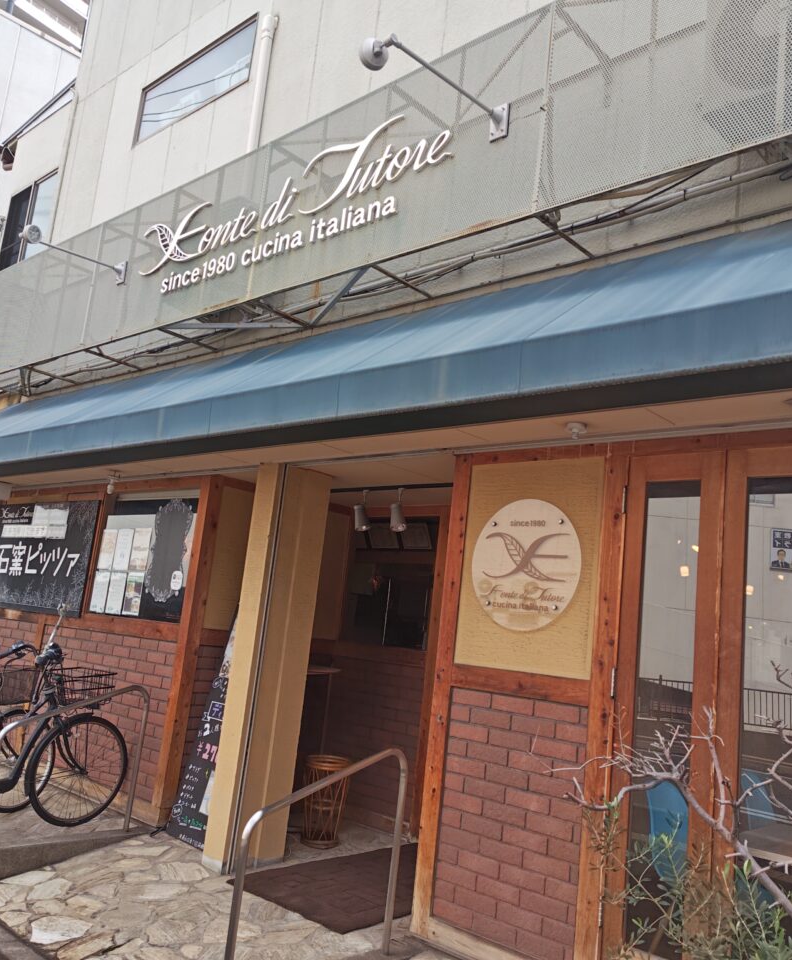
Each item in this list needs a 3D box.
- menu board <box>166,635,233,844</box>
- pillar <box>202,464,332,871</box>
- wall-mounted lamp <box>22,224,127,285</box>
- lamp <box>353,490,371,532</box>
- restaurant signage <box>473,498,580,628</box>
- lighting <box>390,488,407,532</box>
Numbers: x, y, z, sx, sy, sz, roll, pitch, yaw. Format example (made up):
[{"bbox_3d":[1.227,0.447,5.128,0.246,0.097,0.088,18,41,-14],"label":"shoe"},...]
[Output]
[{"bbox_3d":[-0.993,1.452,5.164,0.480,1.380,0.380,-3,-14,42],"label":"menu board"},{"bbox_3d":[-0.723,1.044,4.958,0.180,2.240,0.430,-3,-14,42],"label":"pillar"},{"bbox_3d":[-2.181,-1.546,5.758,0.150,0.190,0.730,-3,-14,42],"label":"wall-mounted lamp"},{"bbox_3d":[-0.214,0.207,5.683,0.110,0.280,0.110,11,-11,-23],"label":"lamp"},{"bbox_3d":[0.570,0.376,3.793,0.580,0.600,0.020,-3,-14,42],"label":"restaurant signage"},{"bbox_3d":[0.023,0.193,5.469,0.110,0.280,0.110,11,-11,-23],"label":"lighting"}]

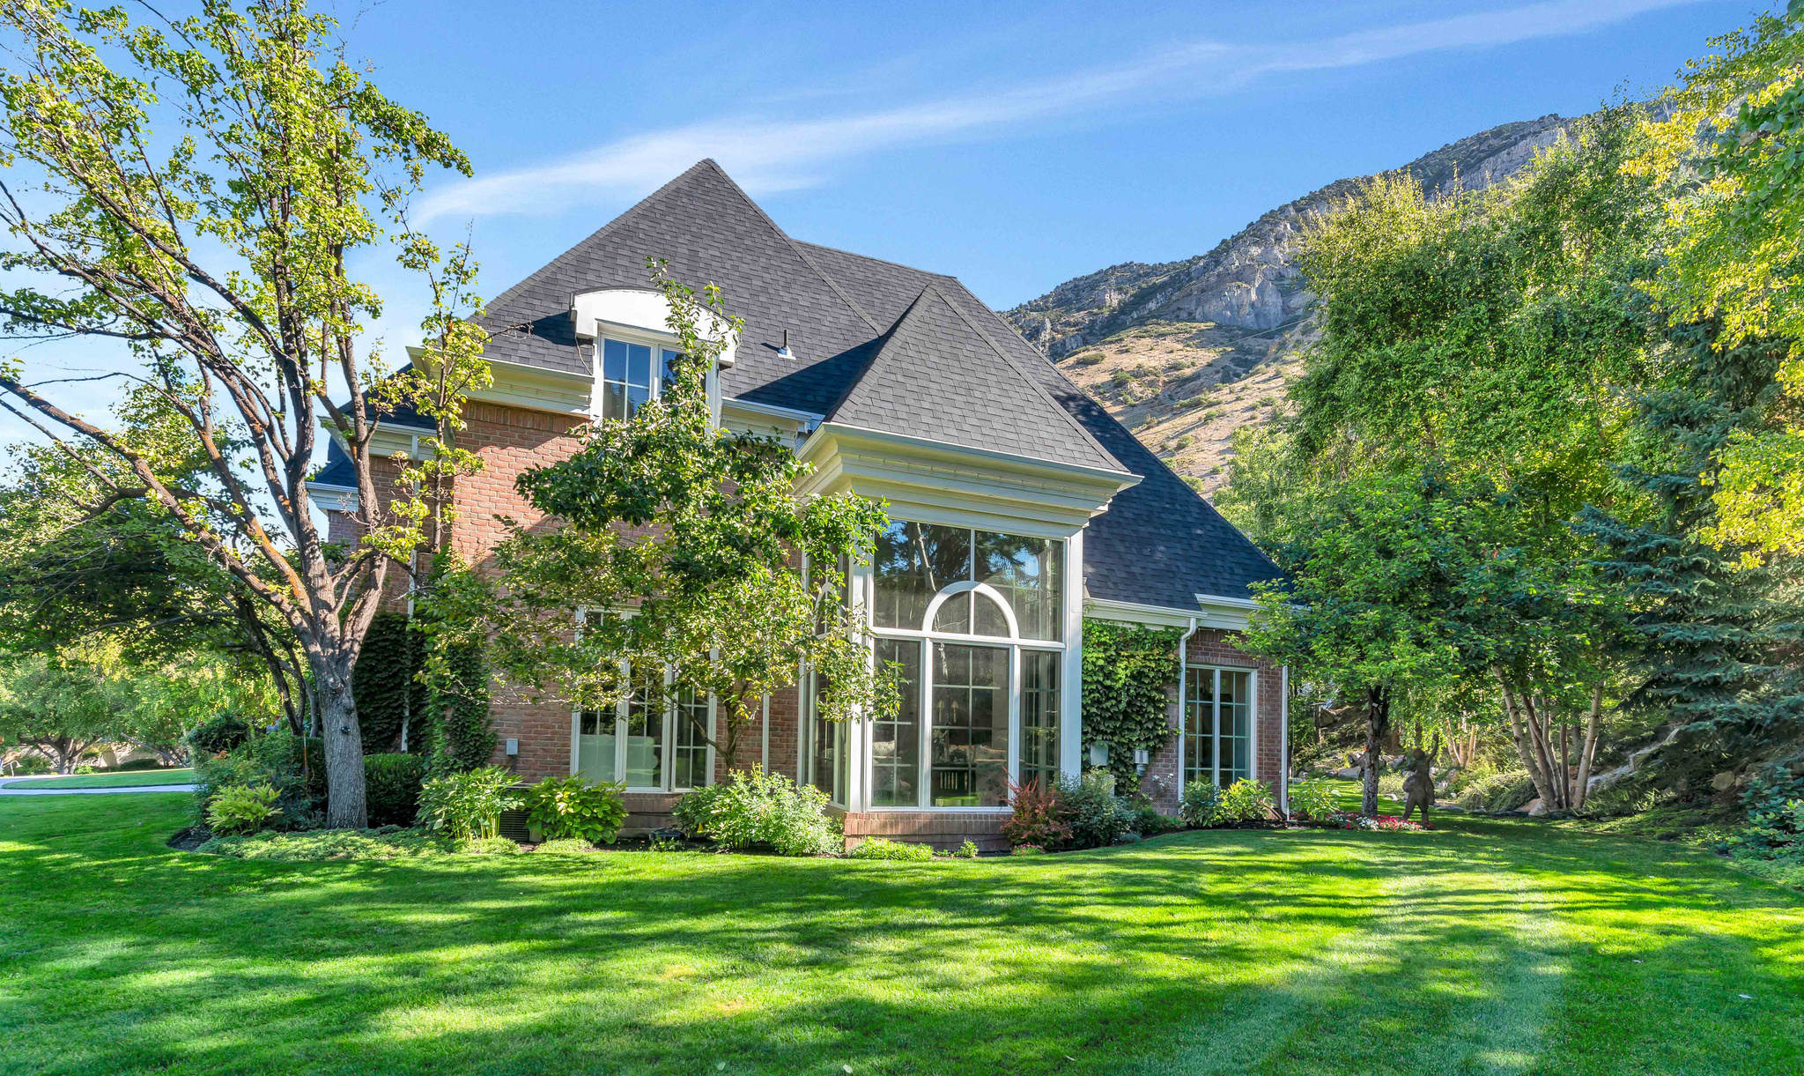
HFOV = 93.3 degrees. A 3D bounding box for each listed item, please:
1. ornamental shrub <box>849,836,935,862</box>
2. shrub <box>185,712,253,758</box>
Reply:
[{"bbox_3d":[-0.125,3.770,10.300,1.000,0.270,0.650,1,-7,0],"label":"ornamental shrub"},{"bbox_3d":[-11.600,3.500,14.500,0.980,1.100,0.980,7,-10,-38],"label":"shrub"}]

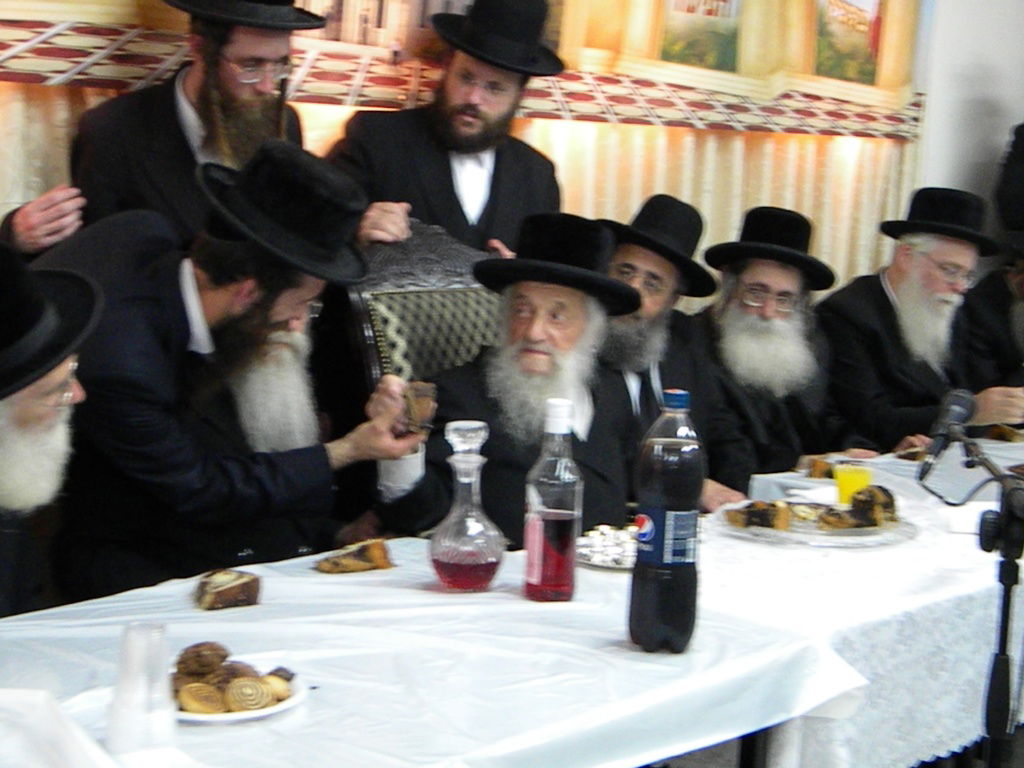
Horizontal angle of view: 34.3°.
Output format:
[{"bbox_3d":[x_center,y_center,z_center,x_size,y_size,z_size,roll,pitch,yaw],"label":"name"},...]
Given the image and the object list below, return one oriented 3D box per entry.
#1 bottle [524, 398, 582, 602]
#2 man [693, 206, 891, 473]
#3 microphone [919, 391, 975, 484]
[{"bbox_3d":[0.060,0.165,2.359,0.077,0.283,0.077,2,8,0],"label":"bottle"},{"bbox_3d":[0.662,0.244,3.749,0.600,1.280,0.720,-3,10,-35],"label":"man"},{"bbox_3d":[0.734,0.085,2.822,0.053,0.053,0.200,23,58,16],"label":"microphone"}]

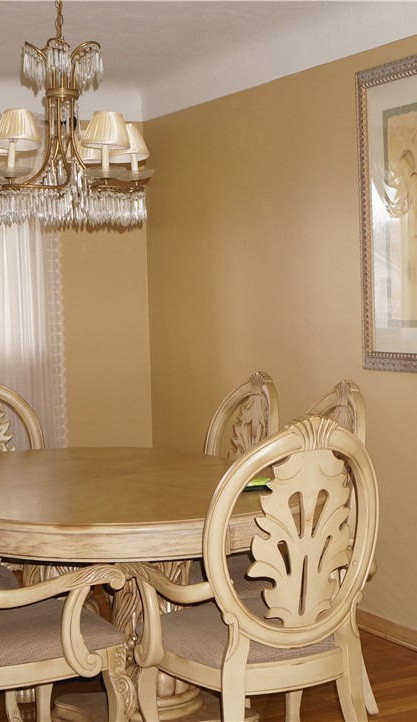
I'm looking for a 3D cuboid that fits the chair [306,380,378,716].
[{"bbox_3d":[0.252,0.615,4.043,0.600,1.067,0.540,-3,4,-23],"label":"chair"}]

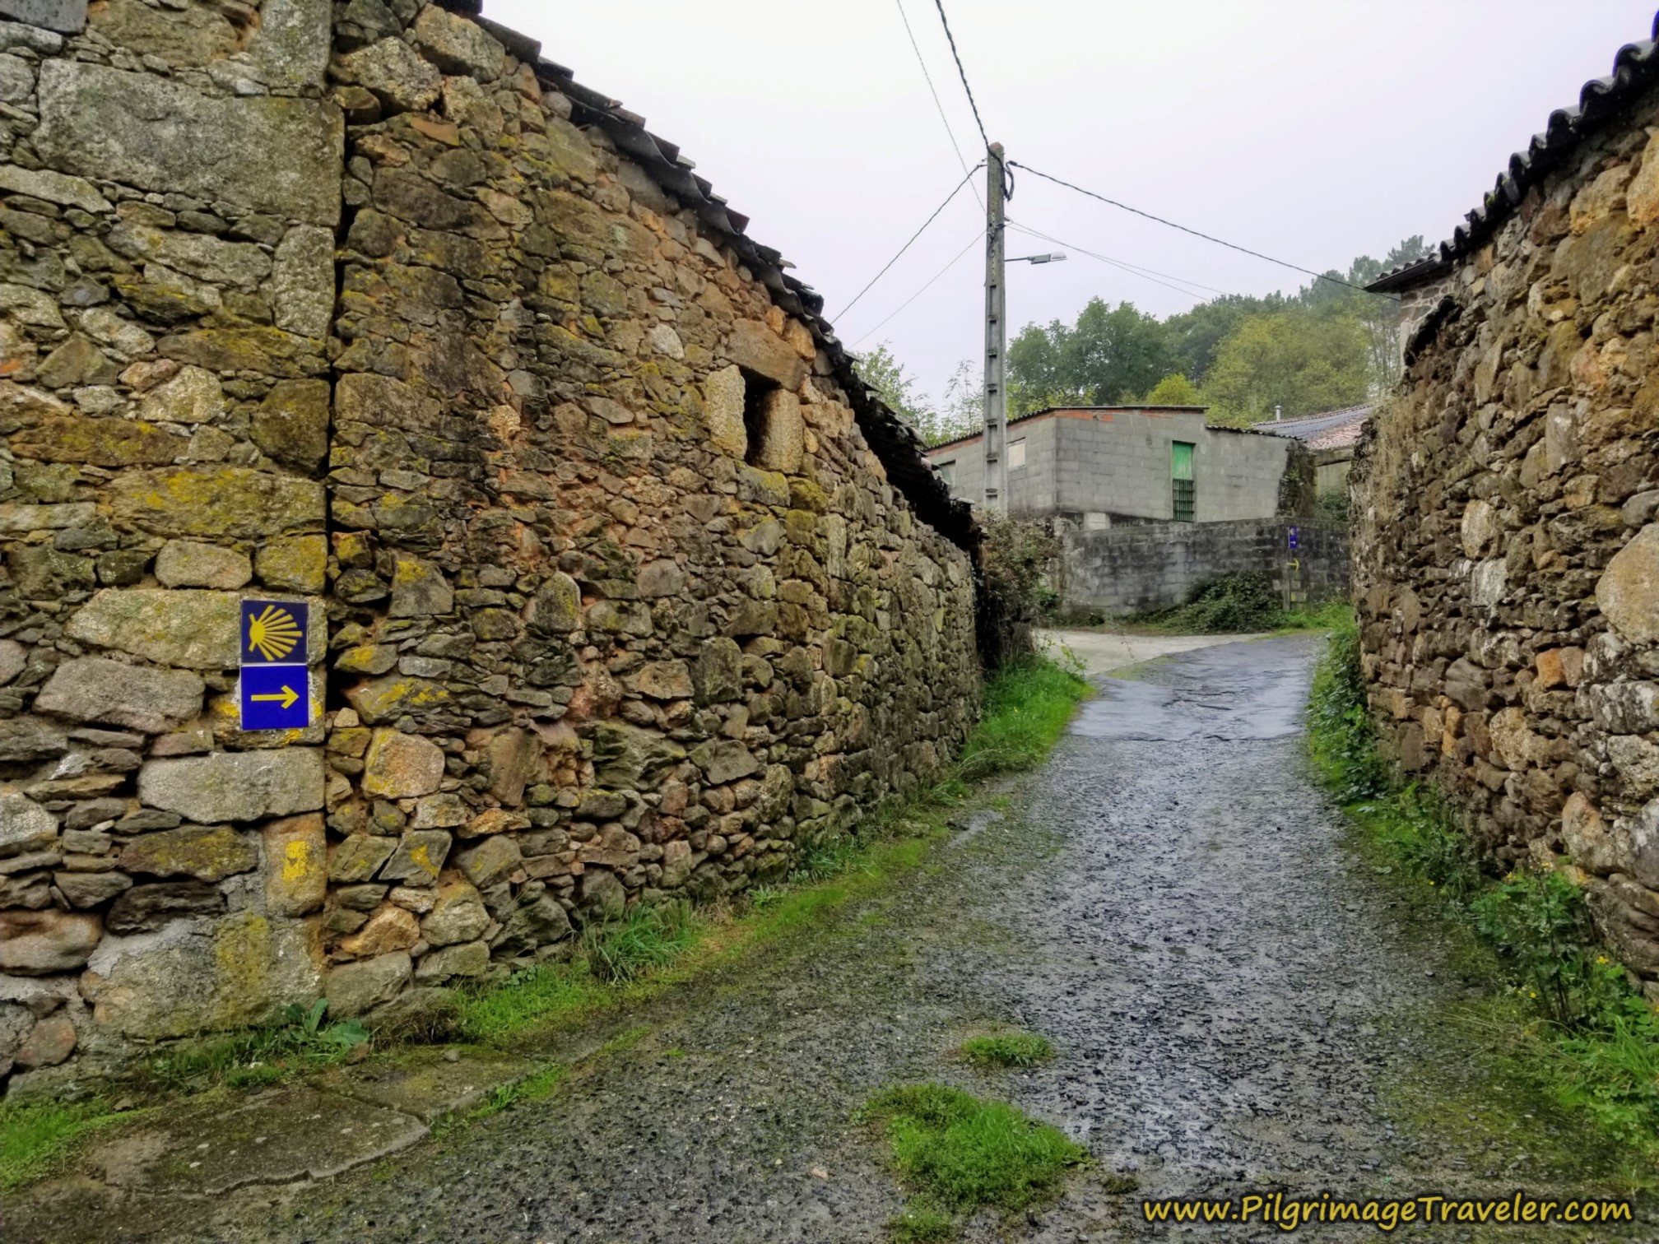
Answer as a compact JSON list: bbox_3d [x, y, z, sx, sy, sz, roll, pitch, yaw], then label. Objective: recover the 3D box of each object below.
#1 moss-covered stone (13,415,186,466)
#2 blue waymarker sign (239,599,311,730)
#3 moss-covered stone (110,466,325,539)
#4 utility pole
[{"bbox_3d":[-2.185,-0.520,3.687,0.250,0.147,0.443,-1,-2,45],"label":"moss-covered stone"},{"bbox_3d":[-1.748,0.137,3.930,0.020,0.410,0.205,-1,-2,45],"label":"blue waymarker sign"},{"bbox_3d":[-1.960,-0.367,3.929,0.280,0.220,0.624,-1,-2,45],"label":"moss-covered stone"},{"bbox_3d":[2.343,-3.323,17.600,0.250,6.881,0.270,-1,-2,27],"label":"utility pole"}]

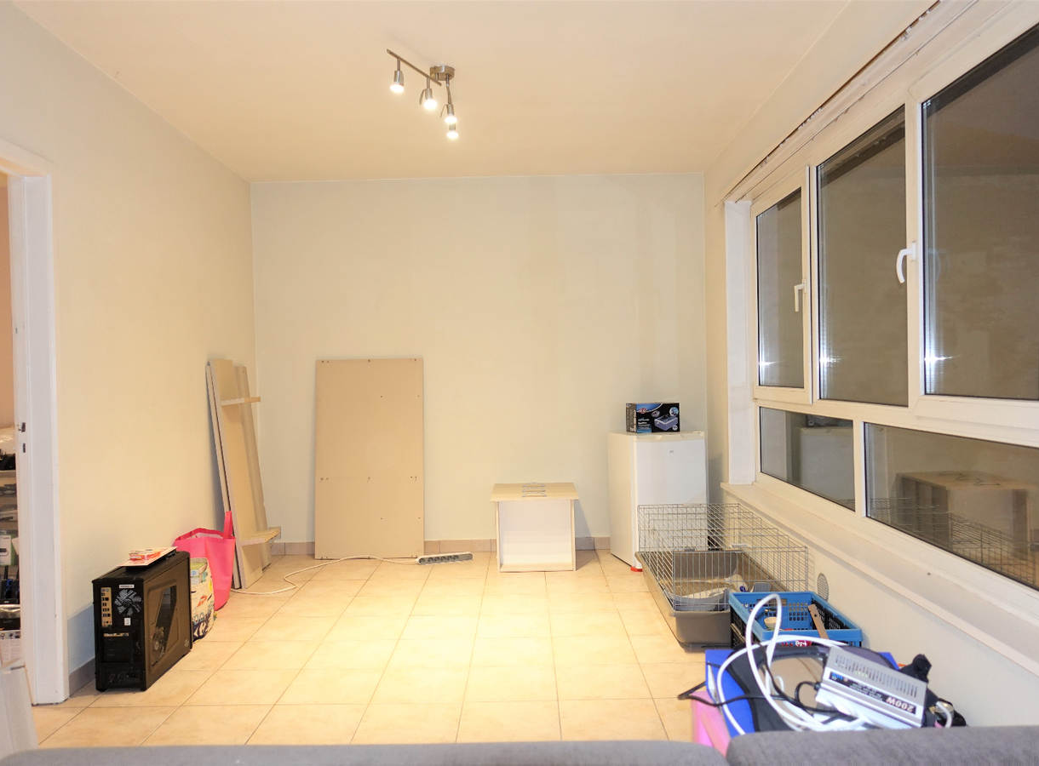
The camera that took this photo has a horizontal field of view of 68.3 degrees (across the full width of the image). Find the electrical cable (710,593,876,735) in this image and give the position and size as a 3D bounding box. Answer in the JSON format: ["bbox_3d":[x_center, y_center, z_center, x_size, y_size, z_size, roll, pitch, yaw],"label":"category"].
[{"bbox_3d":[0.494,0.501,1.422,0.260,0.180,0.320,-1,1,0],"label":"electrical cable"}]

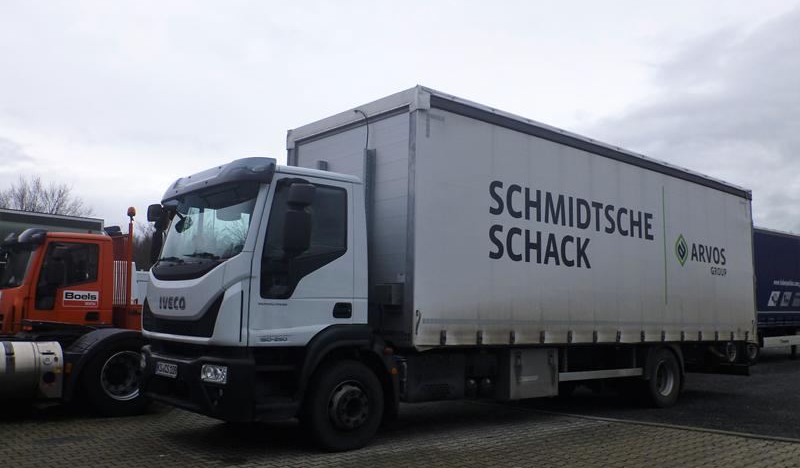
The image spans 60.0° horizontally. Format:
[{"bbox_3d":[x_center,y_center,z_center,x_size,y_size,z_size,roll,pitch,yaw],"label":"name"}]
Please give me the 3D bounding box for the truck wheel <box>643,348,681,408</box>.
[{"bbox_3d":[3.987,2.209,10.724,0.875,0.875,0.310,7,-9,-41],"label":"truck wheel"}]

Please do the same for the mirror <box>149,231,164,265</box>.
[{"bbox_3d":[-2.835,0.159,8.172,0.160,0.420,0.240,7,-9,-41],"label":"mirror"}]

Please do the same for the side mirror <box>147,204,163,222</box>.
[{"bbox_3d":[-2.885,-0.242,8.196,0.140,0.200,0.210,7,-9,-41],"label":"side mirror"}]

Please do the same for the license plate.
[{"bbox_3d":[-2.244,1.313,6.670,0.020,0.110,0.520,7,-9,-41],"label":"license plate"}]

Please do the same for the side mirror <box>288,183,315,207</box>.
[{"bbox_3d":[-0.885,-0.356,6.227,0.210,0.215,0.125,-4,-8,36],"label":"side mirror"}]

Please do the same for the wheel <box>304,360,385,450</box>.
[{"bbox_3d":[-0.578,1.651,6.752,0.875,0.875,0.290,7,-9,-41],"label":"wheel"}]

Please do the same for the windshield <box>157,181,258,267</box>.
[{"bbox_3d":[-2.123,-0.024,6.912,0.270,0.830,2.030,21,-18,-38],"label":"windshield"}]

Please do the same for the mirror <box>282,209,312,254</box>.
[{"bbox_3d":[-0.901,-0.013,6.098,0.160,0.420,0.240,7,-9,-41],"label":"mirror"}]

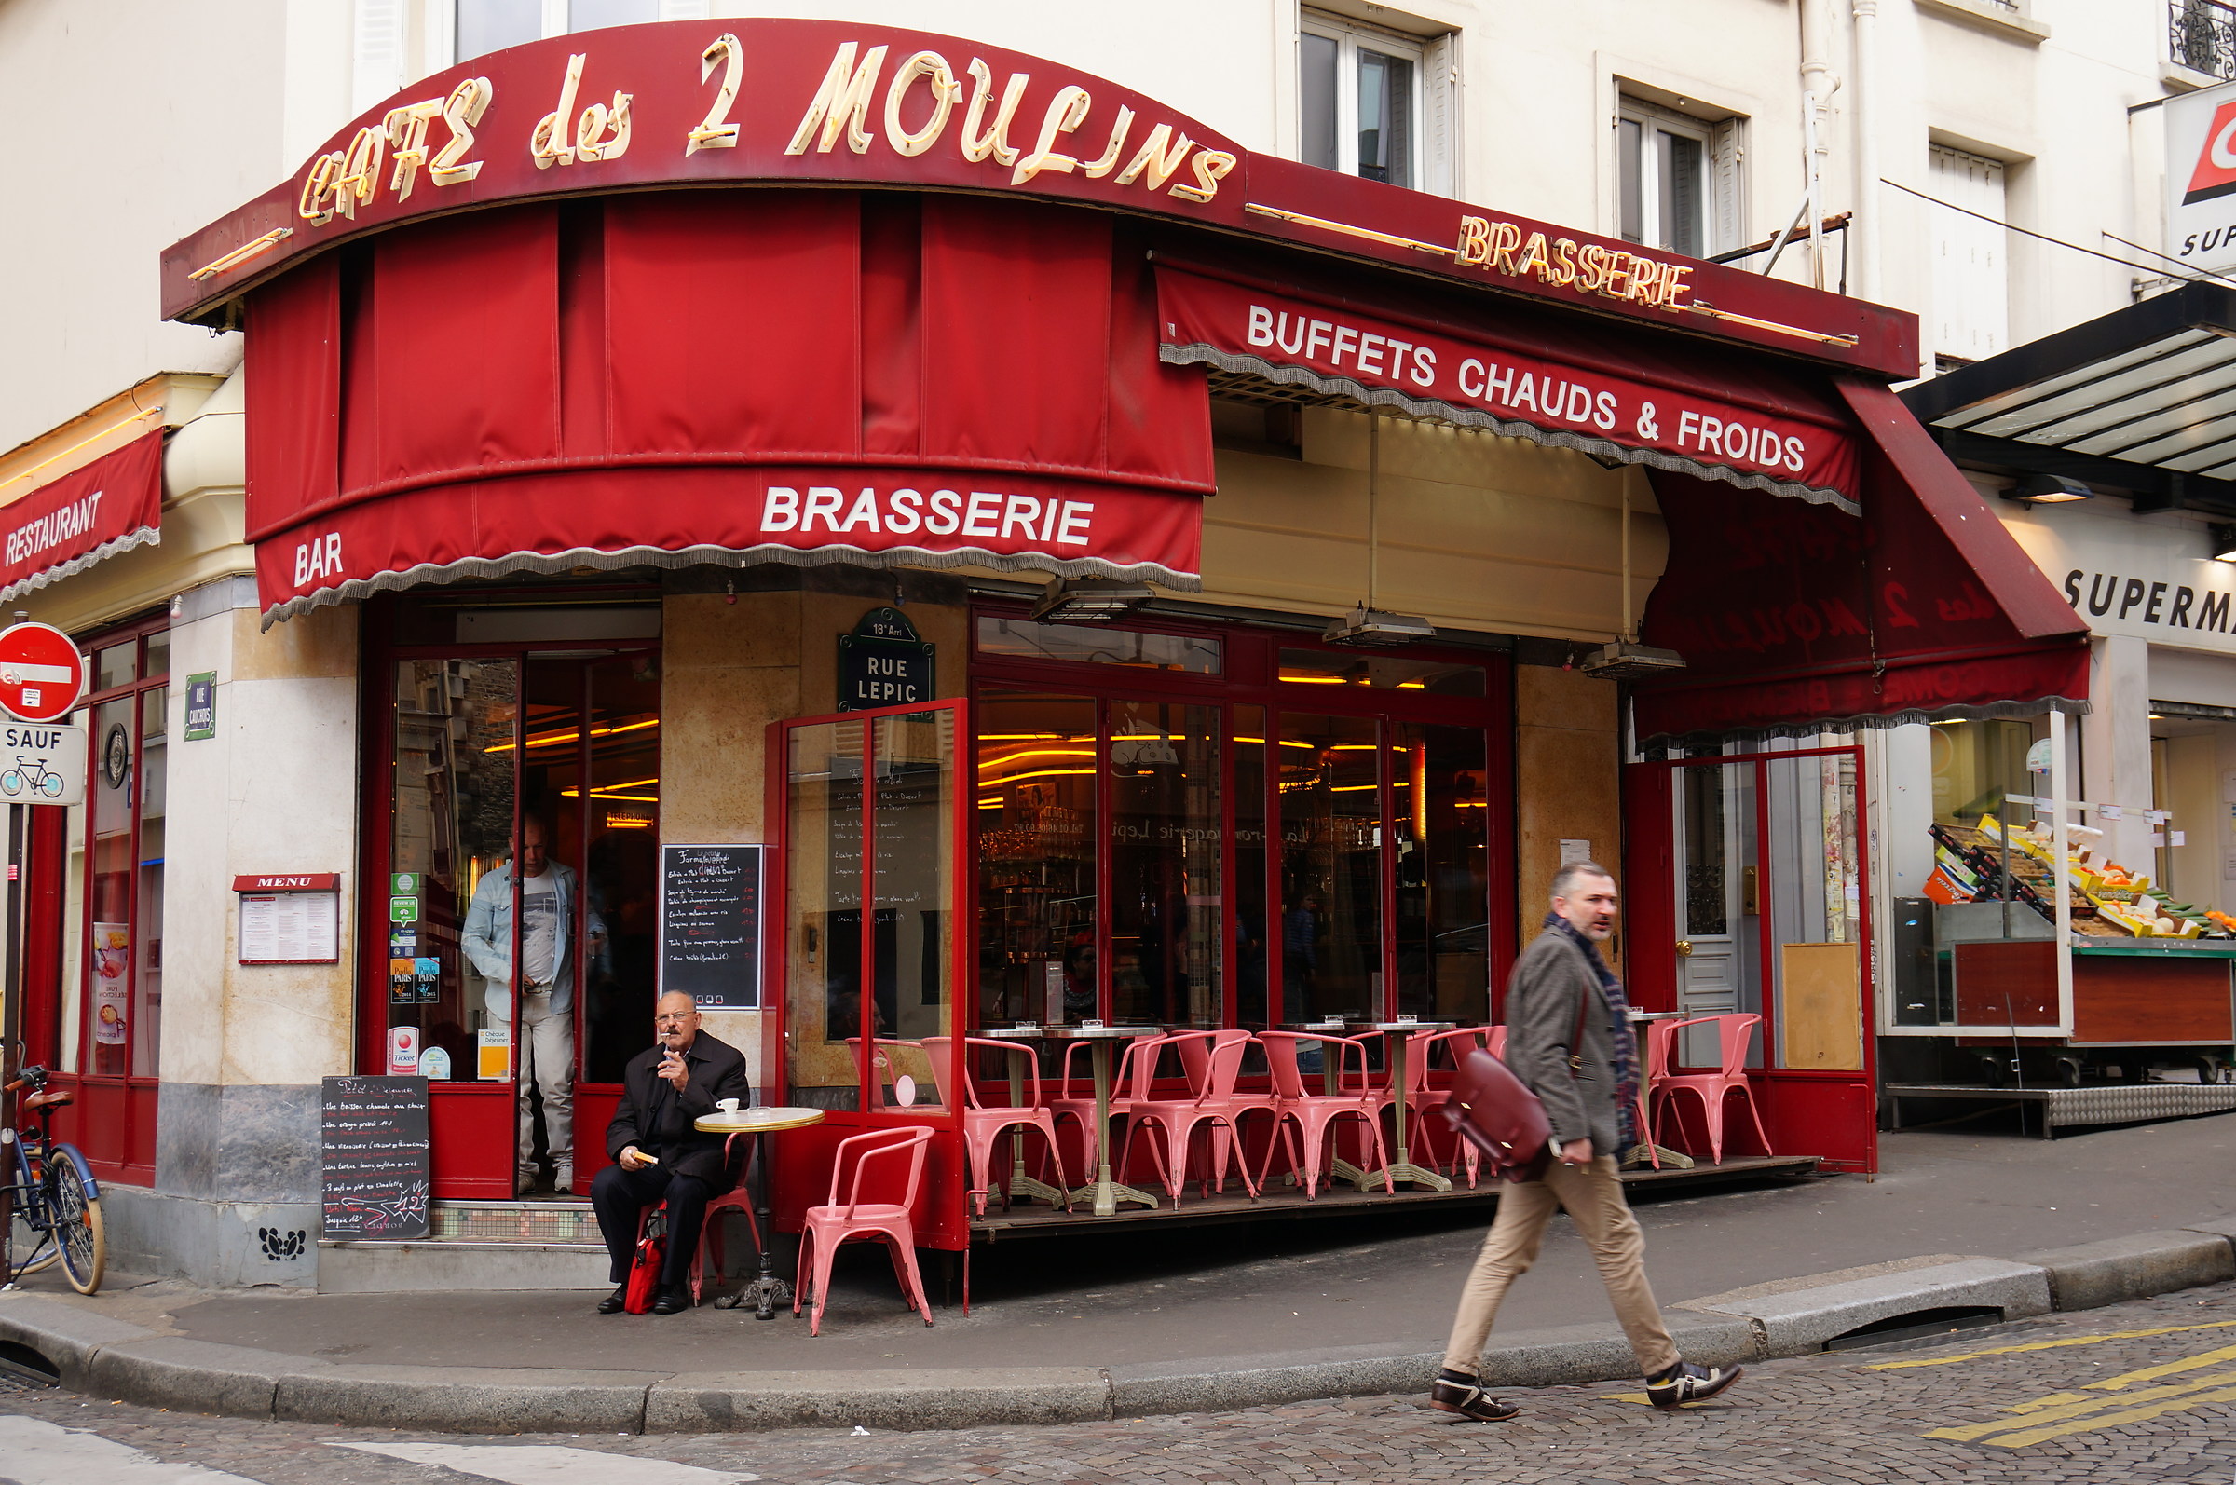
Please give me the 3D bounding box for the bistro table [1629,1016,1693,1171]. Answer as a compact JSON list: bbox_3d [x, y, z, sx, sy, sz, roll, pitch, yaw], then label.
[{"bbox_3d":[2.594,1.713,13.780,0.500,0.750,0.500,4,-7,-42],"label":"bistro table"}]

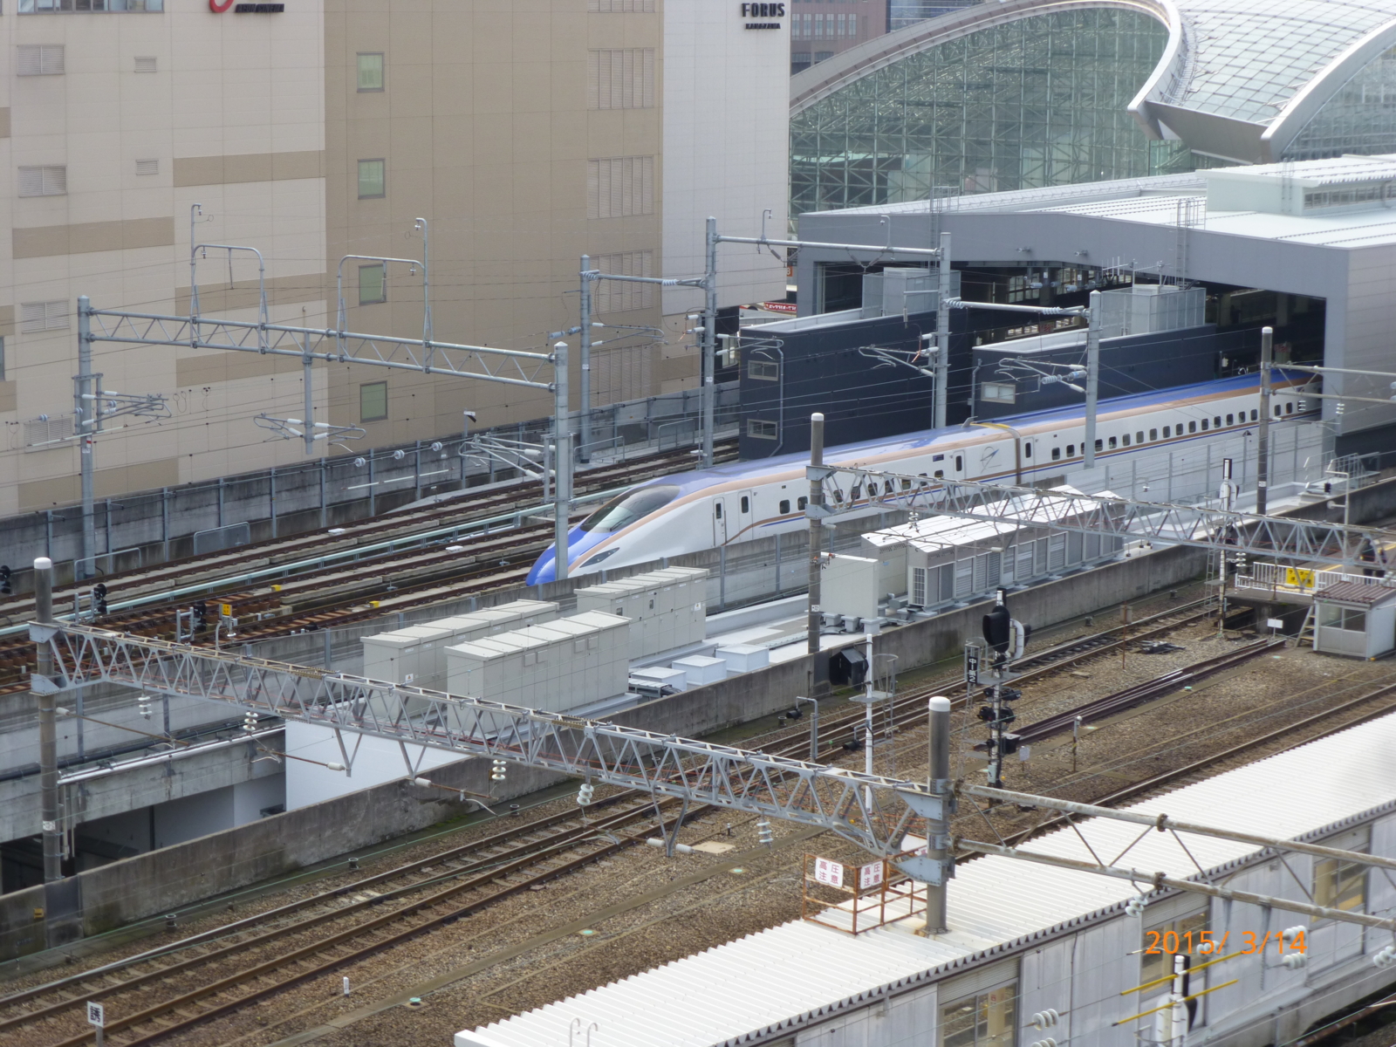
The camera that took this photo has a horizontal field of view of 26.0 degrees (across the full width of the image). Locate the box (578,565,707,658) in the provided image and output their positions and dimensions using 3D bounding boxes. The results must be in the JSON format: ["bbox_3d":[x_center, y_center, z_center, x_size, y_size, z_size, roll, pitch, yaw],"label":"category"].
[{"bbox_3d":[-1.696,2.777,92.776,1.460,2.280,4.930,7,12,35],"label":"box"}]

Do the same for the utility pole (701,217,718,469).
[{"bbox_3d":[0.547,-7.482,130.039,0.370,11.311,0.370,8,13,39],"label":"utility pole"}]

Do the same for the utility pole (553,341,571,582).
[{"bbox_3d":[-4.264,-0.742,94.775,0.370,9.904,0.370,8,13,39],"label":"utility pole"}]

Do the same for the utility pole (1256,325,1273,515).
[{"bbox_3d":[21.632,-3.257,115.692,0.350,8.533,0.350,8,13,39],"label":"utility pole"}]

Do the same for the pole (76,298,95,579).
[{"bbox_3d":[-21.643,-3.046,107.188,0.370,10.002,0.370,8,13,39],"label":"pole"}]

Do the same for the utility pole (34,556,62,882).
[{"bbox_3d":[-14.276,4.950,66.484,0.370,8.529,0.370,8,13,39],"label":"utility pole"}]

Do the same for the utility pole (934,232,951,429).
[{"bbox_3d":[9.923,-6.128,122.605,0.370,11.288,0.370,8,13,39],"label":"utility pole"}]

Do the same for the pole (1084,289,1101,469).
[{"bbox_3d":[15.400,-4.395,118.232,0.370,9.429,0.370,8,13,39],"label":"pole"}]

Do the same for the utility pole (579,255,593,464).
[{"bbox_3d":[-4.984,-7.297,134.597,0.370,9.327,0.370,8,13,39],"label":"utility pole"}]

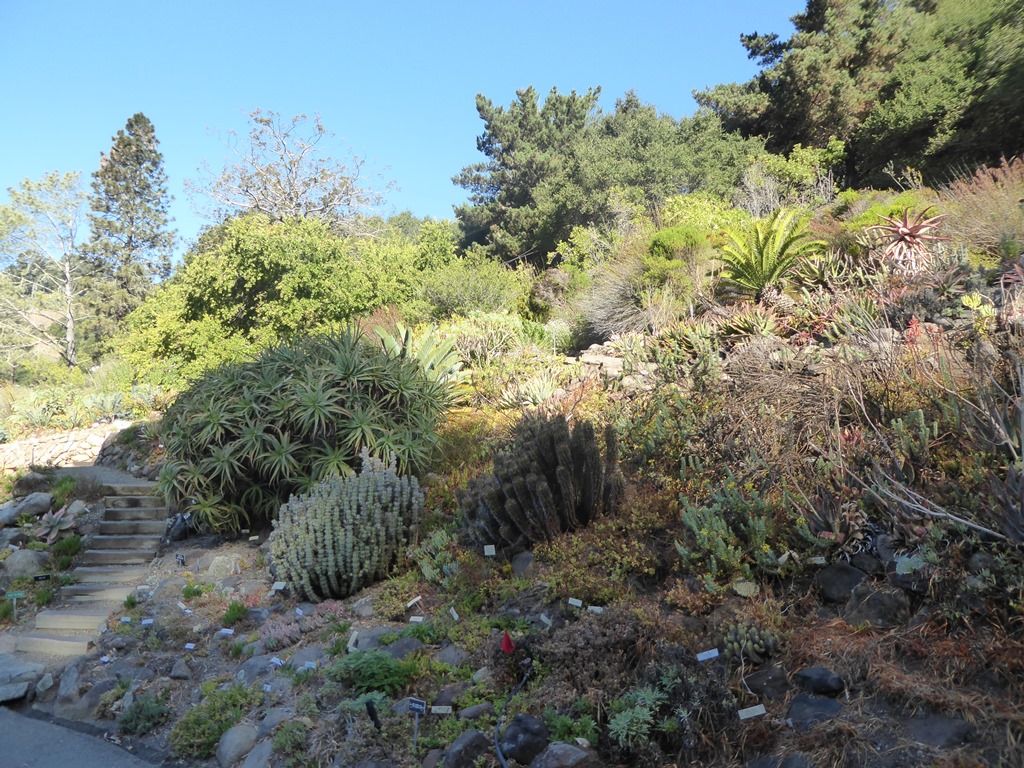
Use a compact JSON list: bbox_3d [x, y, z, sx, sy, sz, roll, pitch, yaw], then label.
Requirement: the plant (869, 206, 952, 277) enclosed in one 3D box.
[{"bbox_3d":[7.220,-2.606,13.500,1.344,1.120,1.277,-3,-7,29],"label":"plant"}]

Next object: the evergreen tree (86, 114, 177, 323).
[{"bbox_3d":[-25.642,-10.494,50.000,4.963,15.848,4.963,3,-7,-28],"label":"evergreen tree"}]

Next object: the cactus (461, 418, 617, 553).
[{"bbox_3d":[0.264,0.976,7.200,1.569,1.385,1.255,0,-6,2],"label":"cactus"}]

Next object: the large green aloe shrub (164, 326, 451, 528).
[{"bbox_3d":[-2.676,0.616,9.900,3.723,2.598,2.792,2,-7,-16],"label":"large green aloe shrub"}]

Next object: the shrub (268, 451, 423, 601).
[{"bbox_3d":[-1.670,1.411,7.500,1.515,1.465,1.363,1,-6,-12],"label":"shrub"}]

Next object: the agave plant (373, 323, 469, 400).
[{"bbox_3d":[-1.499,-0.345,12.300,1.548,1.282,1.548,1,-6,-7],"label":"agave plant"}]

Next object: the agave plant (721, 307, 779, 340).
[{"bbox_3d":[3.703,-0.936,11.500,0.887,0.470,0.887,-2,-7,18],"label":"agave plant"}]

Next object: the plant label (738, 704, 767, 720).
[{"bbox_3d":[1.057,1.443,3.250,0.113,0.035,0.008,-22,-48,9],"label":"plant label"}]

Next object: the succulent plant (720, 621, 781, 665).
[{"bbox_3d":[1.371,1.486,4.250,0.330,0.220,0.290,0,-5,0],"label":"succulent plant"}]

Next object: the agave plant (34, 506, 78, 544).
[{"bbox_3d":[-6.156,1.911,10.000,0.503,0.499,0.478,4,-7,-31],"label":"agave plant"}]

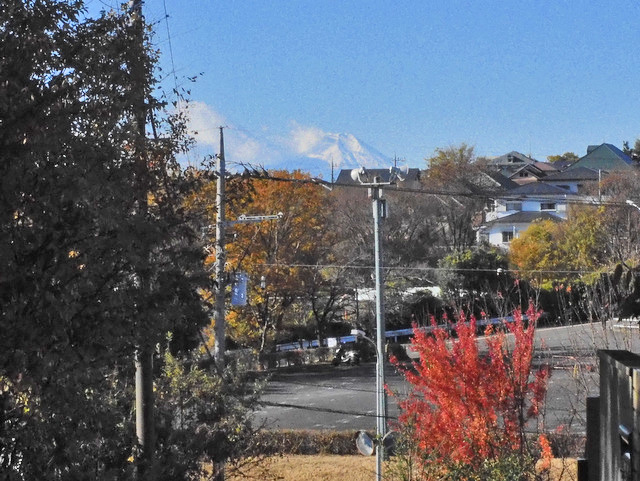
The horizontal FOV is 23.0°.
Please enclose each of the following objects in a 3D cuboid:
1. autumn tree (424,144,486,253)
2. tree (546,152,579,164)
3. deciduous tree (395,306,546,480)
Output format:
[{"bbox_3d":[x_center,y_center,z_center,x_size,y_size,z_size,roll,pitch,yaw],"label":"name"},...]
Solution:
[{"bbox_3d":[12.493,-3.688,145.000,5.800,10.326,5.600,0,1,0],"label":"autumn tree"},{"bbox_3d":[40.861,-11.964,265.000,5.600,5.729,5.200,0,1,0],"label":"tree"},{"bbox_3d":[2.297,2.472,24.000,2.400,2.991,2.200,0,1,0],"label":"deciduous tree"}]

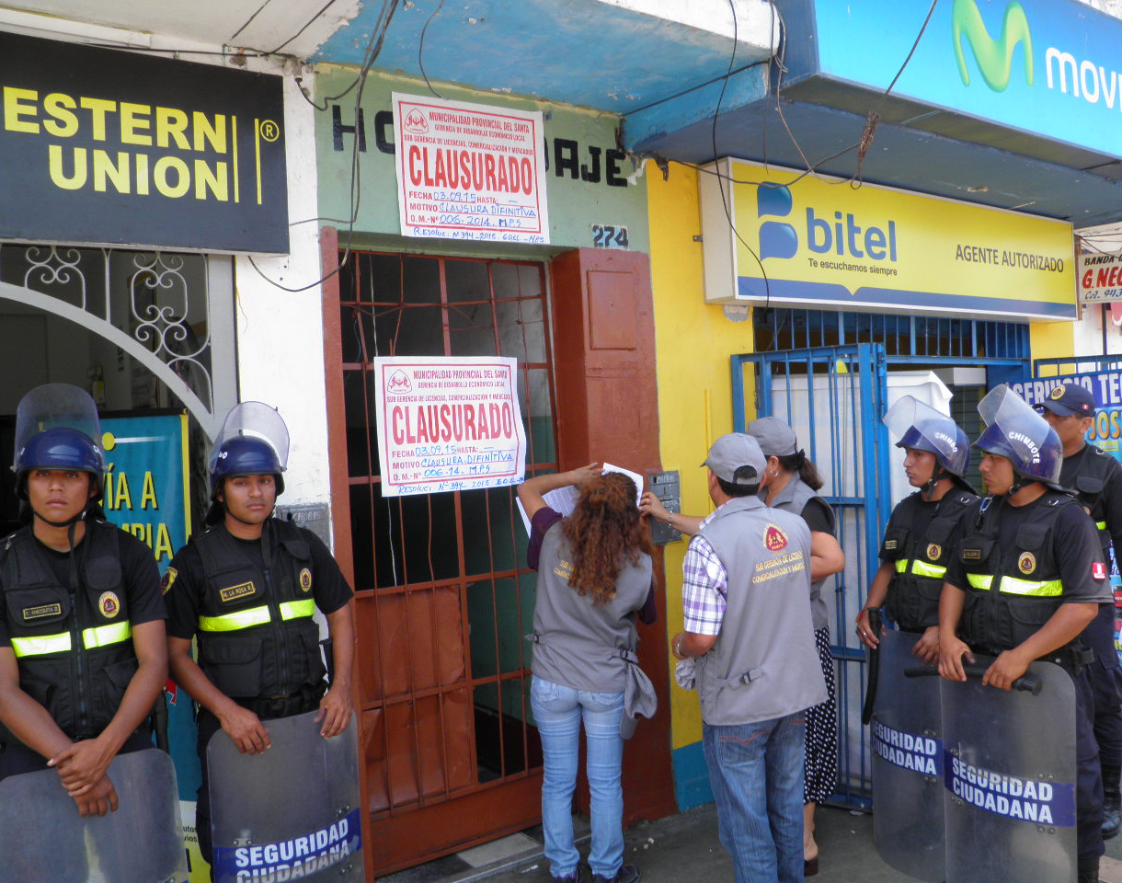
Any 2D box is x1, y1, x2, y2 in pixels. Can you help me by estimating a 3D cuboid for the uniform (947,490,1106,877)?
[{"bbox_3d":[1.507,0.777,3.100,0.320,1.200,0.520,-5,4,-40],"label":"uniform"}]

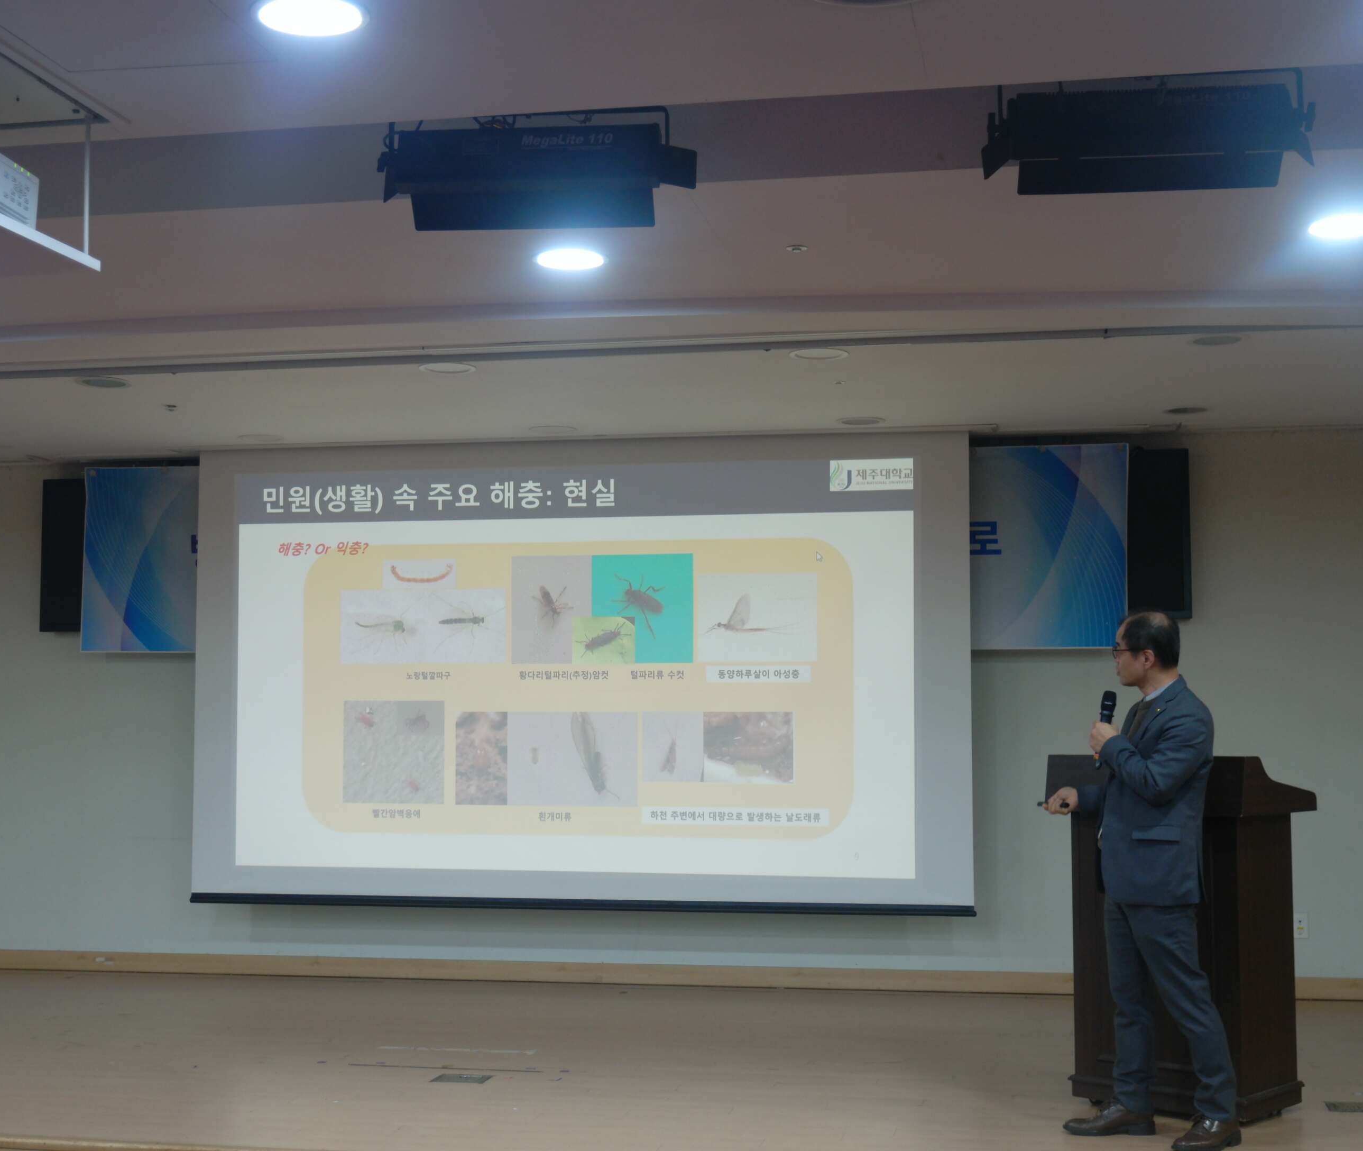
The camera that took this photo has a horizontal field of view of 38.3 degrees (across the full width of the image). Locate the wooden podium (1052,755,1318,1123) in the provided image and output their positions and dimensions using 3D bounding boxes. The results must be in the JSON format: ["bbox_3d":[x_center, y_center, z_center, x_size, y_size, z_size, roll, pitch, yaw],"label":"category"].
[{"bbox_3d":[1.776,1.253,6.947,0.753,1.232,0.560,-4,-6,42],"label":"wooden podium"}]

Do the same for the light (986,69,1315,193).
[{"bbox_3d":[1.135,-1.070,4.760,0.770,0.260,0.250,-1,-4,6],"label":"light"}]

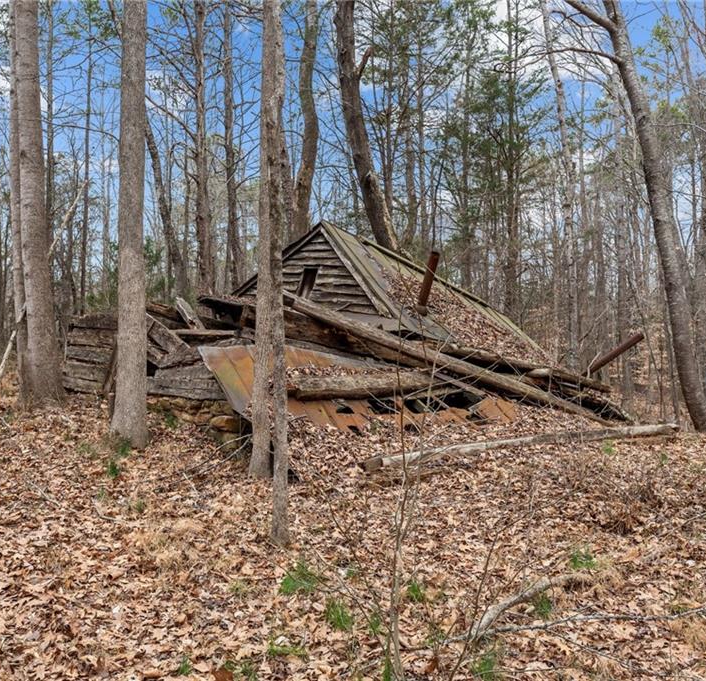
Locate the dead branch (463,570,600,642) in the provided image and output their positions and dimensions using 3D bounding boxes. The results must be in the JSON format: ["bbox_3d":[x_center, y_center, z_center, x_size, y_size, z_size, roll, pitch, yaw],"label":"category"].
[{"bbox_3d":[1.030,1.410,3.830,1.120,0.130,0.200,0,0,-41],"label":"dead branch"}]

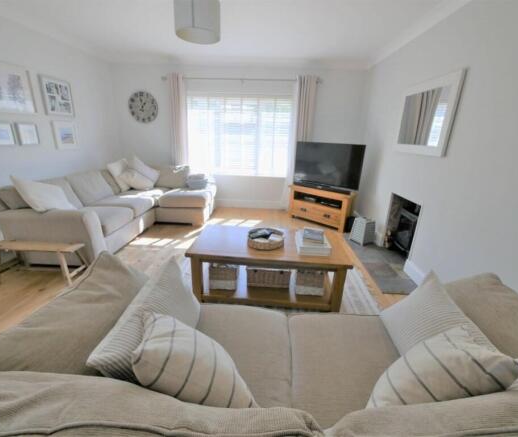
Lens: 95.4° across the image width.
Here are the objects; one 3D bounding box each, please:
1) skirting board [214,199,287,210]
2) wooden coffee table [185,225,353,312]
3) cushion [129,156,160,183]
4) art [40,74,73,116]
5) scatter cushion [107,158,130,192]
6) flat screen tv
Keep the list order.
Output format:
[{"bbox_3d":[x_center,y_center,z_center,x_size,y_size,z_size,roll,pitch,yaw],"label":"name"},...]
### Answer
[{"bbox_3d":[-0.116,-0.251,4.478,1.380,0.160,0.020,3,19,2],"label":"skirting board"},{"bbox_3d":[0.076,0.431,2.041,1.210,0.495,0.580,2,19,0],"label":"wooden coffee table"},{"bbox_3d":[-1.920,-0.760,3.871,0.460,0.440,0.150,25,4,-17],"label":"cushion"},{"bbox_3d":[-2.502,-1.508,2.935,0.045,0.415,0.430,3,19,2],"label":"art"},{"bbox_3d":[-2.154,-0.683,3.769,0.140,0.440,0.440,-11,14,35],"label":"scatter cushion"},{"bbox_3d":[1.068,-0.825,3.696,1.050,0.645,0.100,13,22,29],"label":"flat screen tv"}]

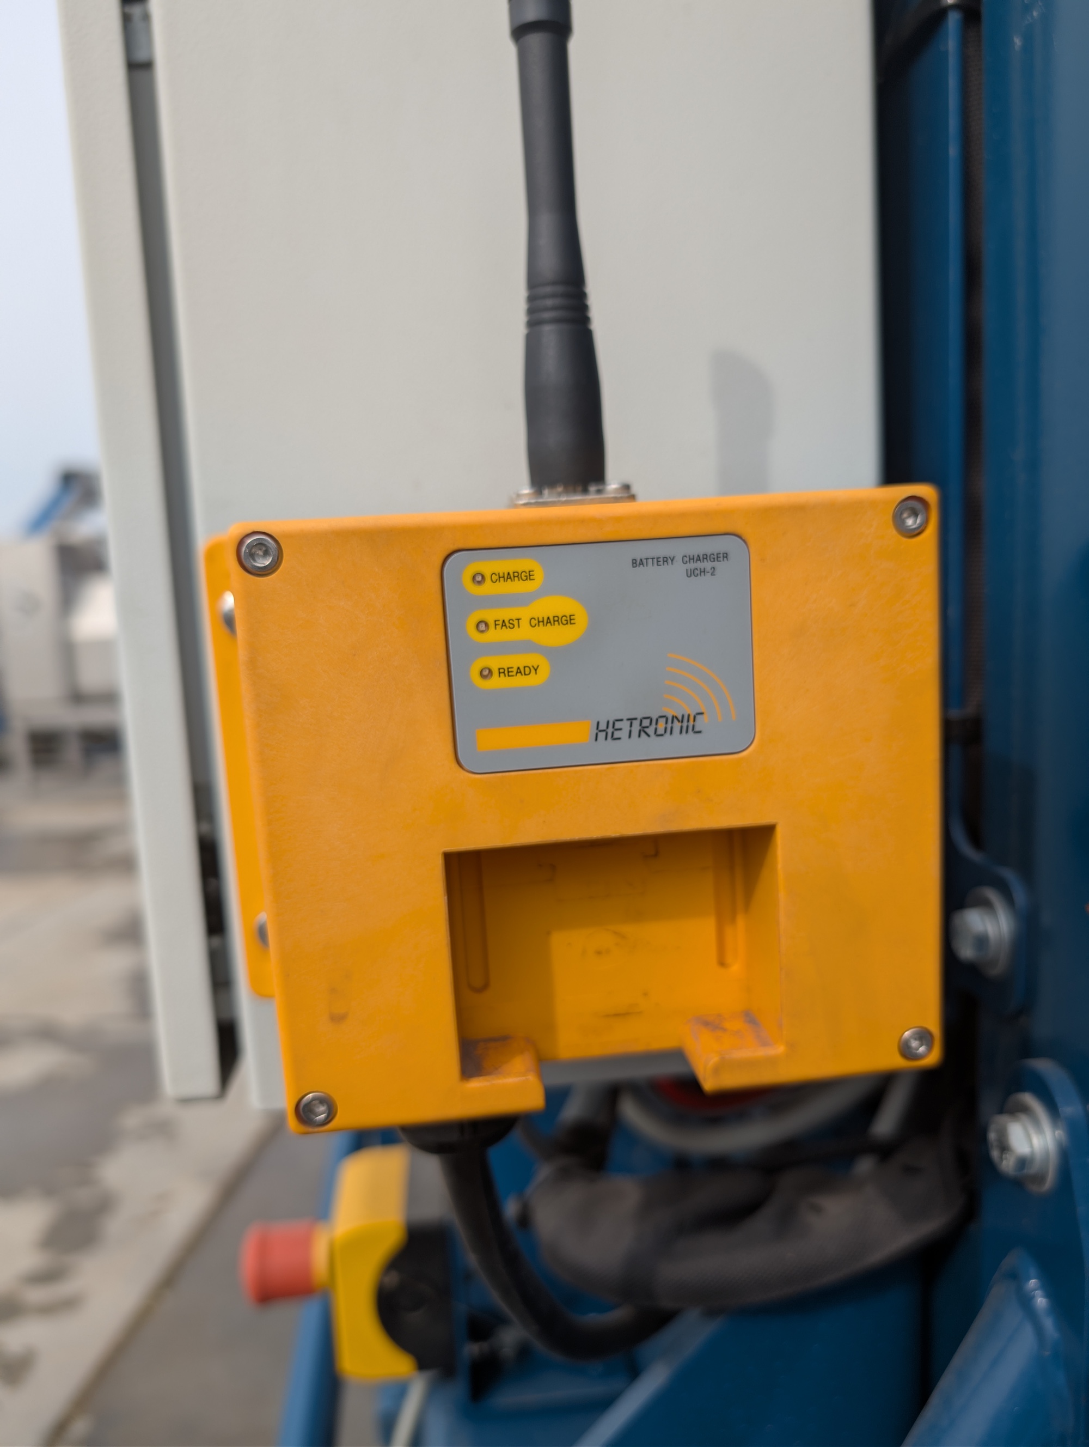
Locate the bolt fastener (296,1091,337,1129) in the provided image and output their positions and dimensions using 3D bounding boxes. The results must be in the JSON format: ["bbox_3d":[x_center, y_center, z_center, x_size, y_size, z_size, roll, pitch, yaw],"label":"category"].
[{"bbox_3d":[-0.052,0.087,0.231,0.009,0.009,0.005,-4,8,-5],"label":"bolt fastener"}]

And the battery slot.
[{"bbox_3d":[0.016,0.051,0.242,0.076,0.055,0.022,-4,8,-5],"label":"battery slot"}]

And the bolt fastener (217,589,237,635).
[{"bbox_3d":[-0.088,-0.032,0.288,0.013,0.013,0.005,-4,8,-5],"label":"bolt fastener"}]

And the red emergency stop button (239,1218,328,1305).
[{"bbox_3d":[-0.126,0.260,0.485,0.040,0.040,0.040,-4,8,-5],"label":"red emergency stop button"}]

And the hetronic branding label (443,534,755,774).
[{"bbox_3d":[0.013,-0.015,0.222,0.067,0.049,0.001,-4,8,-5],"label":"hetronic branding label"}]

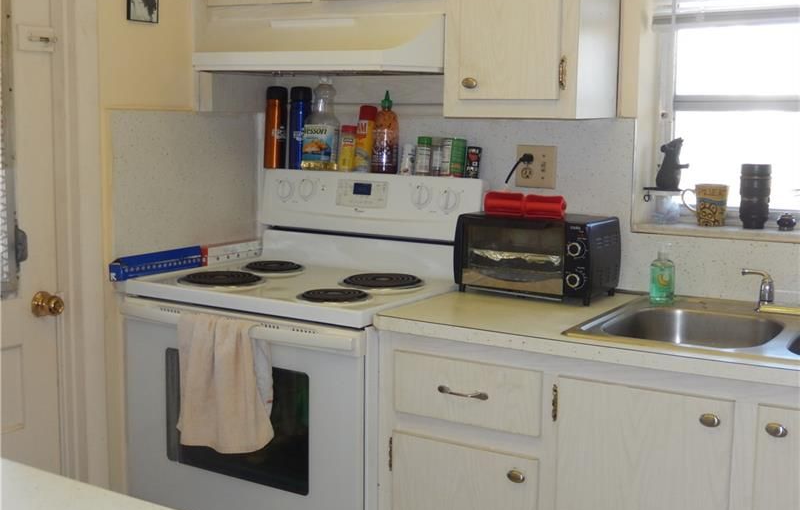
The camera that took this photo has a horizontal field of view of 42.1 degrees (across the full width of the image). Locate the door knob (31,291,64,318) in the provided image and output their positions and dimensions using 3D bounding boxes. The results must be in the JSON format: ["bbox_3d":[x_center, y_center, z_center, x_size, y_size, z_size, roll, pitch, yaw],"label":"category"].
[{"bbox_3d":[-0.891,0.129,2.645,0.060,0.065,0.065,6,9,31],"label":"door knob"}]

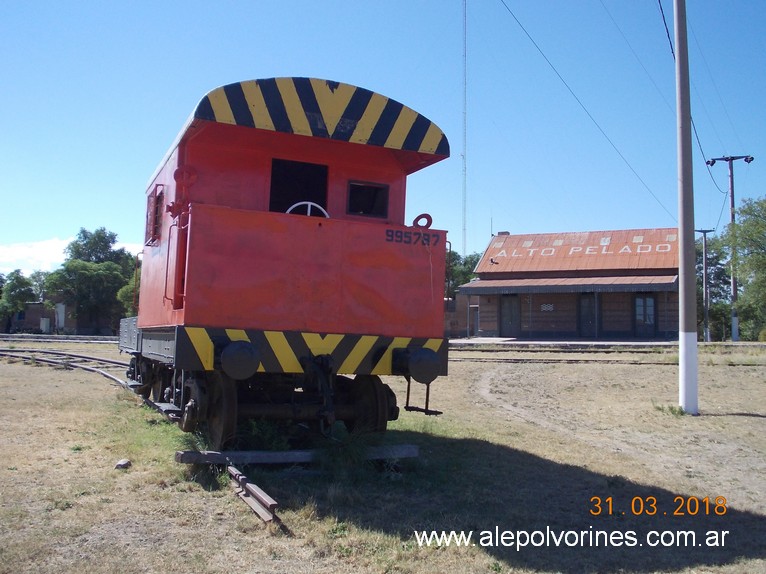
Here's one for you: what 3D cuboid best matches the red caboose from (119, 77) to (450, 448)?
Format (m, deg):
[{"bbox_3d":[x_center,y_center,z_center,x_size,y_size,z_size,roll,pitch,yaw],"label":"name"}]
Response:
[{"bbox_3d":[-1.994,-0.048,12.389,3.010,4.033,8.650,4,-4,-21],"label":"red caboose"}]

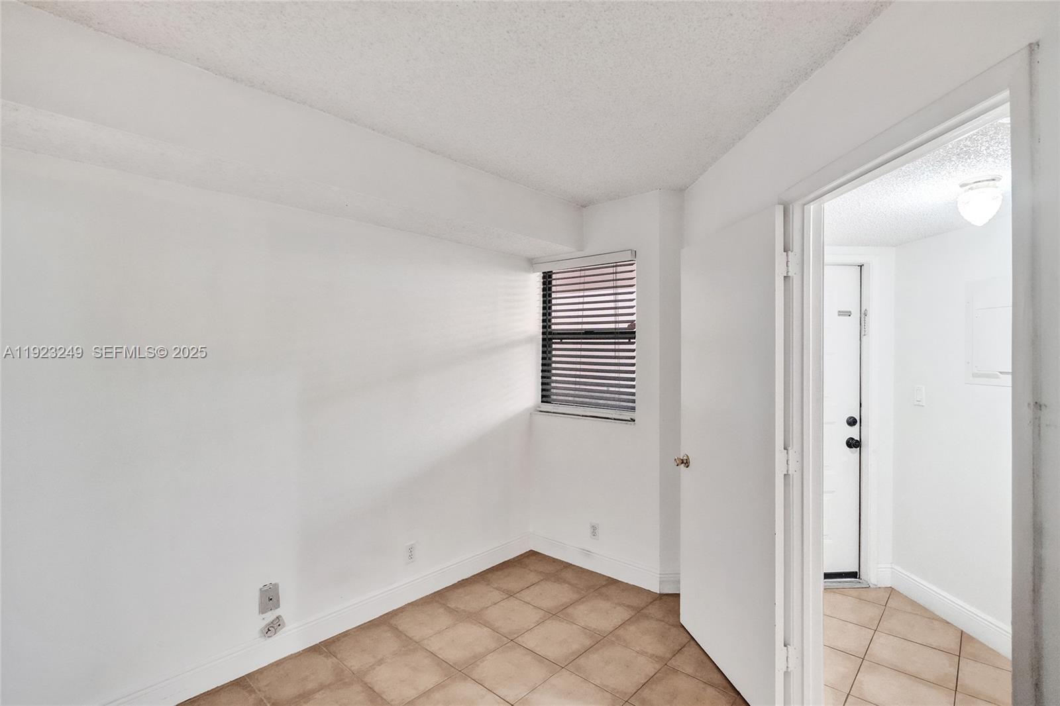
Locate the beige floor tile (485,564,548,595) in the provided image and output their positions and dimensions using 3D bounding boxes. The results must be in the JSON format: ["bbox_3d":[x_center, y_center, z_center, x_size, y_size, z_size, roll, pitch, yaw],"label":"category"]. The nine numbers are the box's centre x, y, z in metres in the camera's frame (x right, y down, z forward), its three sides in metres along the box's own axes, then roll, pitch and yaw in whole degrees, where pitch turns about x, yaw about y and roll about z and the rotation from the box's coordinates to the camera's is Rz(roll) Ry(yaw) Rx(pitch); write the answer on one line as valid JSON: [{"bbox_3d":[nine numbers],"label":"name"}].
[{"bbox_3d":[-0.105,1.484,3.084,0.310,0.010,0.325,0,-1,42],"label":"beige floor tile"}]

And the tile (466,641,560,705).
[{"bbox_3d":[-0.086,1.455,2.157,0.330,0.010,0.330,0,0,42],"label":"tile"}]

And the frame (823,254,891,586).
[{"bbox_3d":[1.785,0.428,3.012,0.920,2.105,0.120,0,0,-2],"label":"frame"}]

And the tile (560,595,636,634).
[{"bbox_3d":[0.377,1.455,2.623,0.330,0.010,0.330,0,0,42],"label":"tile"}]

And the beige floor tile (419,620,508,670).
[{"bbox_3d":[-0.336,1.502,2.442,0.335,0.010,0.335,-1,-1,42],"label":"beige floor tile"}]

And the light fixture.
[{"bbox_3d":[1.783,-0.593,1.868,0.128,0.175,0.128,0,0,-2],"label":"light fixture"}]

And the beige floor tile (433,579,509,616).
[{"bbox_3d":[-0.323,1.455,2.796,0.330,0.010,0.330,0,0,42],"label":"beige floor tile"}]

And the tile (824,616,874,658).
[{"bbox_3d":[1.569,1.455,2.451,0.330,0.010,0.330,0,0,44],"label":"tile"}]

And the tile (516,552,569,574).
[{"bbox_3d":[0.114,1.455,3.220,0.330,0.010,0.290,0,0,42],"label":"tile"}]

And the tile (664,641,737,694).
[{"bbox_3d":[0.892,1.499,2.266,0.335,0.010,0.335,-1,-1,43],"label":"tile"}]

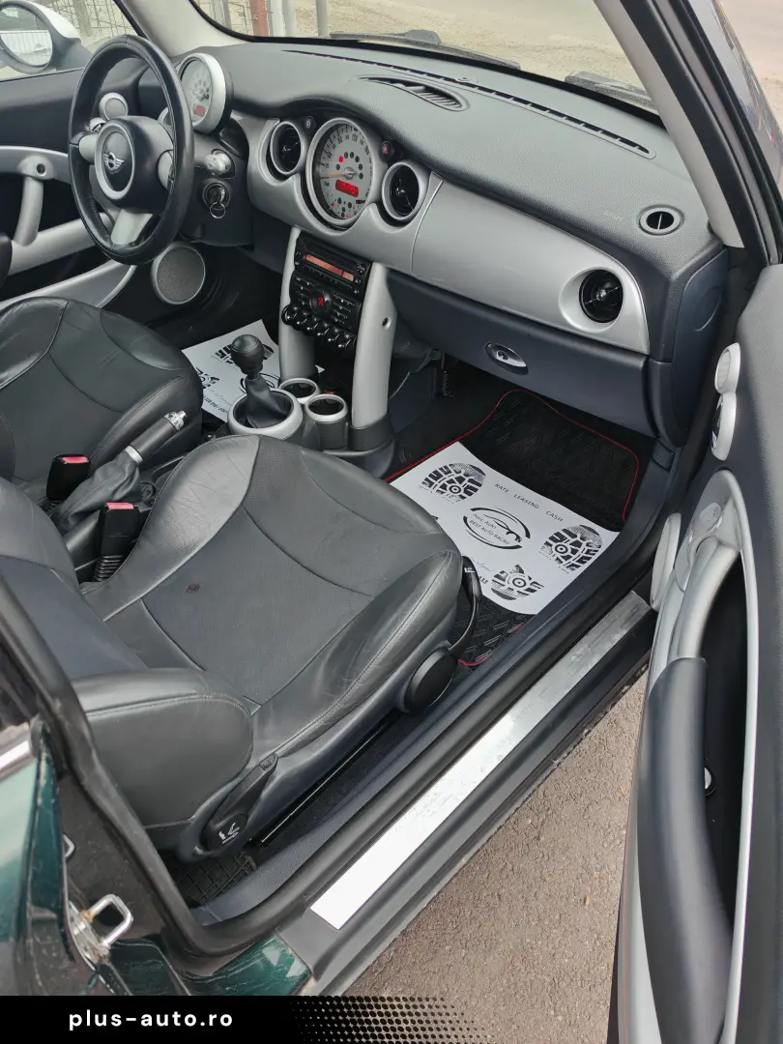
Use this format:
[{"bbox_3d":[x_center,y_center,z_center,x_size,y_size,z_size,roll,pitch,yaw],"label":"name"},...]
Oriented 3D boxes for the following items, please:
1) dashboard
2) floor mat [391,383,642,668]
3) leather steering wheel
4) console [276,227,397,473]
[{"bbox_3d":[0.014,-0.588,1.423,1.330,0.410,0.410,32,50,33],"label":"dashboard"},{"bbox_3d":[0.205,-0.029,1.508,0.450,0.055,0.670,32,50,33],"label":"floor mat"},{"bbox_3d":[-0.450,-0.655,1.411,0.372,0.372,0.100,32,30,33],"label":"leather steering wheel"},{"bbox_3d":[-0.105,-0.311,1.477,0.275,0.420,0.220,32,50,33],"label":"console"}]

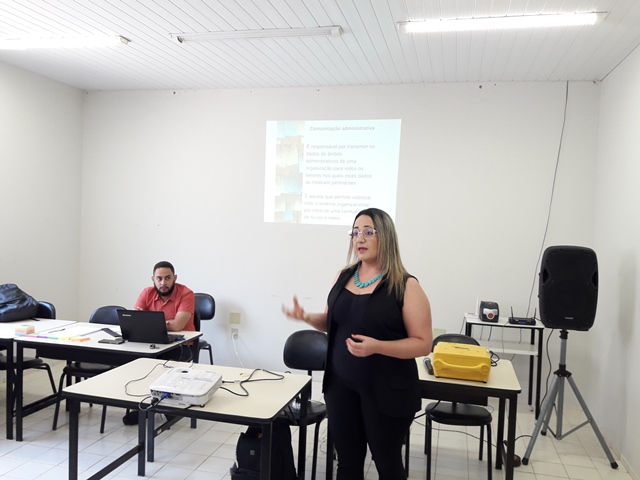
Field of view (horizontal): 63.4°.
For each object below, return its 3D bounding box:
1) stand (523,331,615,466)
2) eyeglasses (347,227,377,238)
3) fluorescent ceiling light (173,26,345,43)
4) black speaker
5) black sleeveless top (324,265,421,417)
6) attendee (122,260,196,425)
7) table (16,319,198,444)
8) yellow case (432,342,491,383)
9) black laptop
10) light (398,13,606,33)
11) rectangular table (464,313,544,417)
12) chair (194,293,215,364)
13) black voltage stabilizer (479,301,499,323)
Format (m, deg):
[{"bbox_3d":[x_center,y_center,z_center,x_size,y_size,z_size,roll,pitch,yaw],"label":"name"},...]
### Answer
[{"bbox_3d":[1.760,1.093,3.755,0.650,0.930,0.630,2,3,15],"label":"stand"},{"bbox_3d":[0.221,-0.033,2.241,0.140,0.048,0.140,4,3,39],"label":"eyeglasses"},{"bbox_3d":[-0.457,-1.417,3.620,1.245,0.055,0.100,2,3,15],"label":"fluorescent ceiling light"},{"bbox_3d":[1.775,0.330,3.704,0.355,0.570,0.310,2,3,15],"label":"black speaker"},{"bbox_3d":[0.230,0.441,2.270,0.420,0.640,0.310,3,3,33],"label":"black sleeveless top"},{"bbox_3d":[-1.257,0.813,4.278,0.550,1.250,0.720,2,2,3],"label":"attendee"},{"bbox_3d":[-1.564,1.080,3.877,1.170,0.735,0.650,2,3,15],"label":"table"},{"bbox_3d":[0.872,0.745,3.189,0.315,0.155,0.290,2,3,15],"label":"yellow case"},{"bbox_3d":[-1.218,0.614,3.806,0.370,0.230,0.310,2,3,15],"label":"black laptop"},{"bbox_3d":[1.119,-1.350,3.270,1.235,0.055,0.100,2,3,15],"label":"light"},{"bbox_3d":[1.583,1.114,4.547,0.630,0.810,0.400,2,3,15],"label":"rectangular table"},{"bbox_3d":[-1.290,0.974,5.048,0.460,0.860,0.540,2,3,15],"label":"chair"},{"bbox_3d":[1.437,0.602,4.387,0.138,0.158,0.180,3,3,14],"label":"black voltage stabilizer"}]

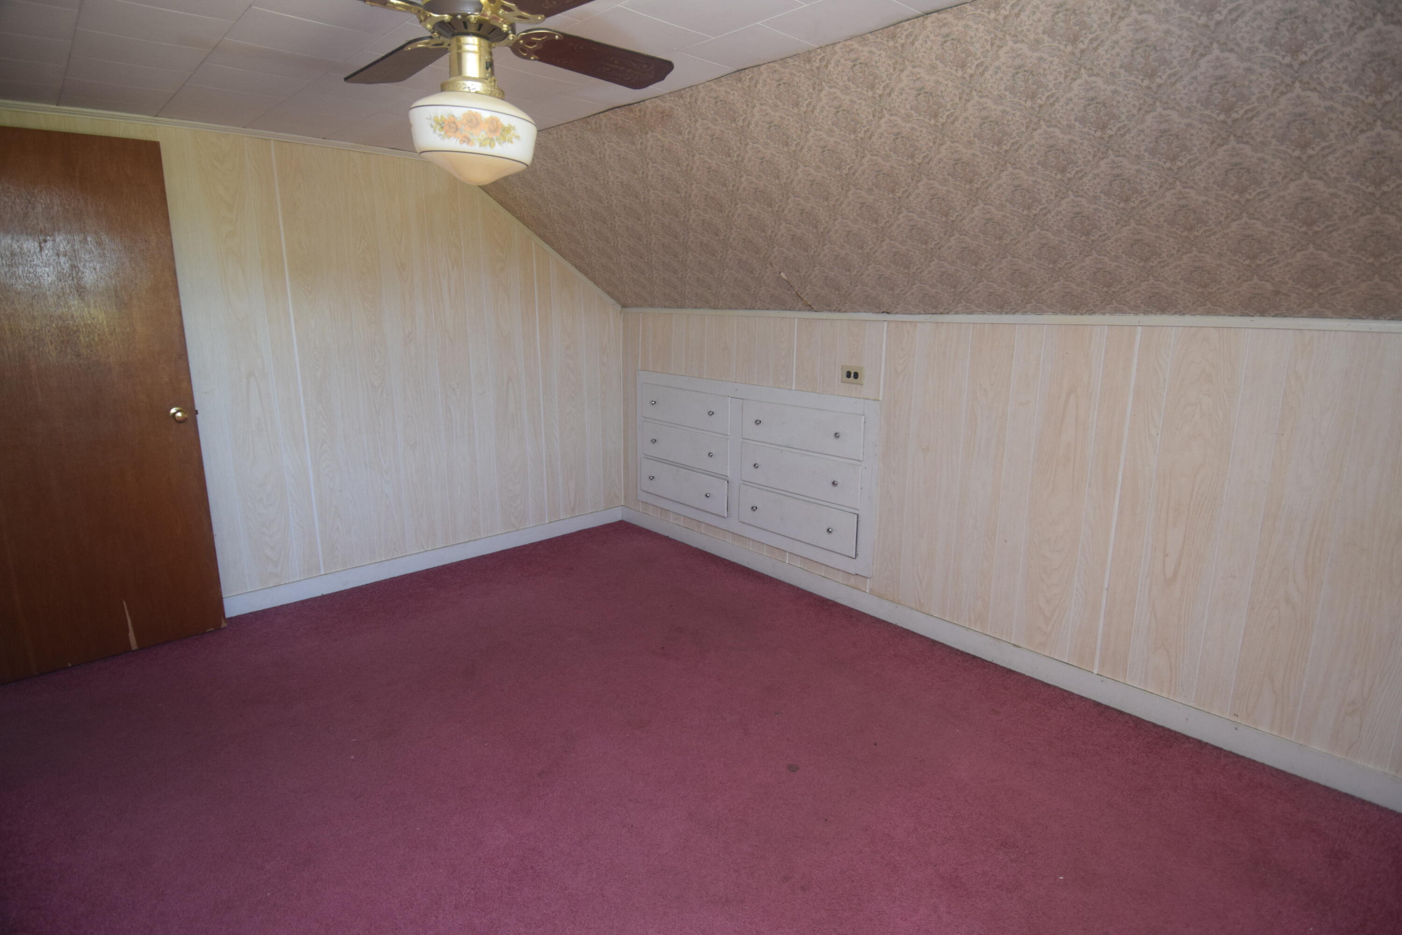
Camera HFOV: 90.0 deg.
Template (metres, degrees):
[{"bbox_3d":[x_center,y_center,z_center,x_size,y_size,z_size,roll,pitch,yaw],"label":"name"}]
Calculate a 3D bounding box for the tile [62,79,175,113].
[{"bbox_3d":[-2.070,-1.335,2.485,0.305,0.018,0.305,-11,18,-43],"label":"tile"}]

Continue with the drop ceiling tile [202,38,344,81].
[{"bbox_3d":[-1.296,-1.231,2.114,0.305,0.018,0.305,-11,18,-43],"label":"drop ceiling tile"}]

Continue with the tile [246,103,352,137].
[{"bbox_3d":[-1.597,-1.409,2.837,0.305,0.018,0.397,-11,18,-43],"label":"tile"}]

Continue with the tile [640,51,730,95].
[{"bbox_3d":[-0.087,-1.212,2.135,0.237,0.018,0.305,-11,18,-43],"label":"tile"}]

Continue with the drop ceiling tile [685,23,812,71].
[{"bbox_3d":[0.126,-1.157,1.922,0.236,0.018,0.305,-11,18,-43],"label":"drop ceiling tile"}]

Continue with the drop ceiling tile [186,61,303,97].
[{"bbox_3d":[-1.504,-1.285,2.323,0.305,0.018,0.305,-11,18,-43],"label":"drop ceiling tile"}]

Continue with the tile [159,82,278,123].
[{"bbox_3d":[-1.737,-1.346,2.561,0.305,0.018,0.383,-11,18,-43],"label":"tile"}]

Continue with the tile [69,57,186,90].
[{"bbox_3d":[-1.856,-1.279,2.268,0.305,0.018,0.305,-11,18,-43],"label":"tile"}]

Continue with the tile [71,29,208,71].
[{"bbox_3d":[-1.644,-1.222,2.051,0.305,0.018,0.305,-11,18,-43],"label":"tile"}]

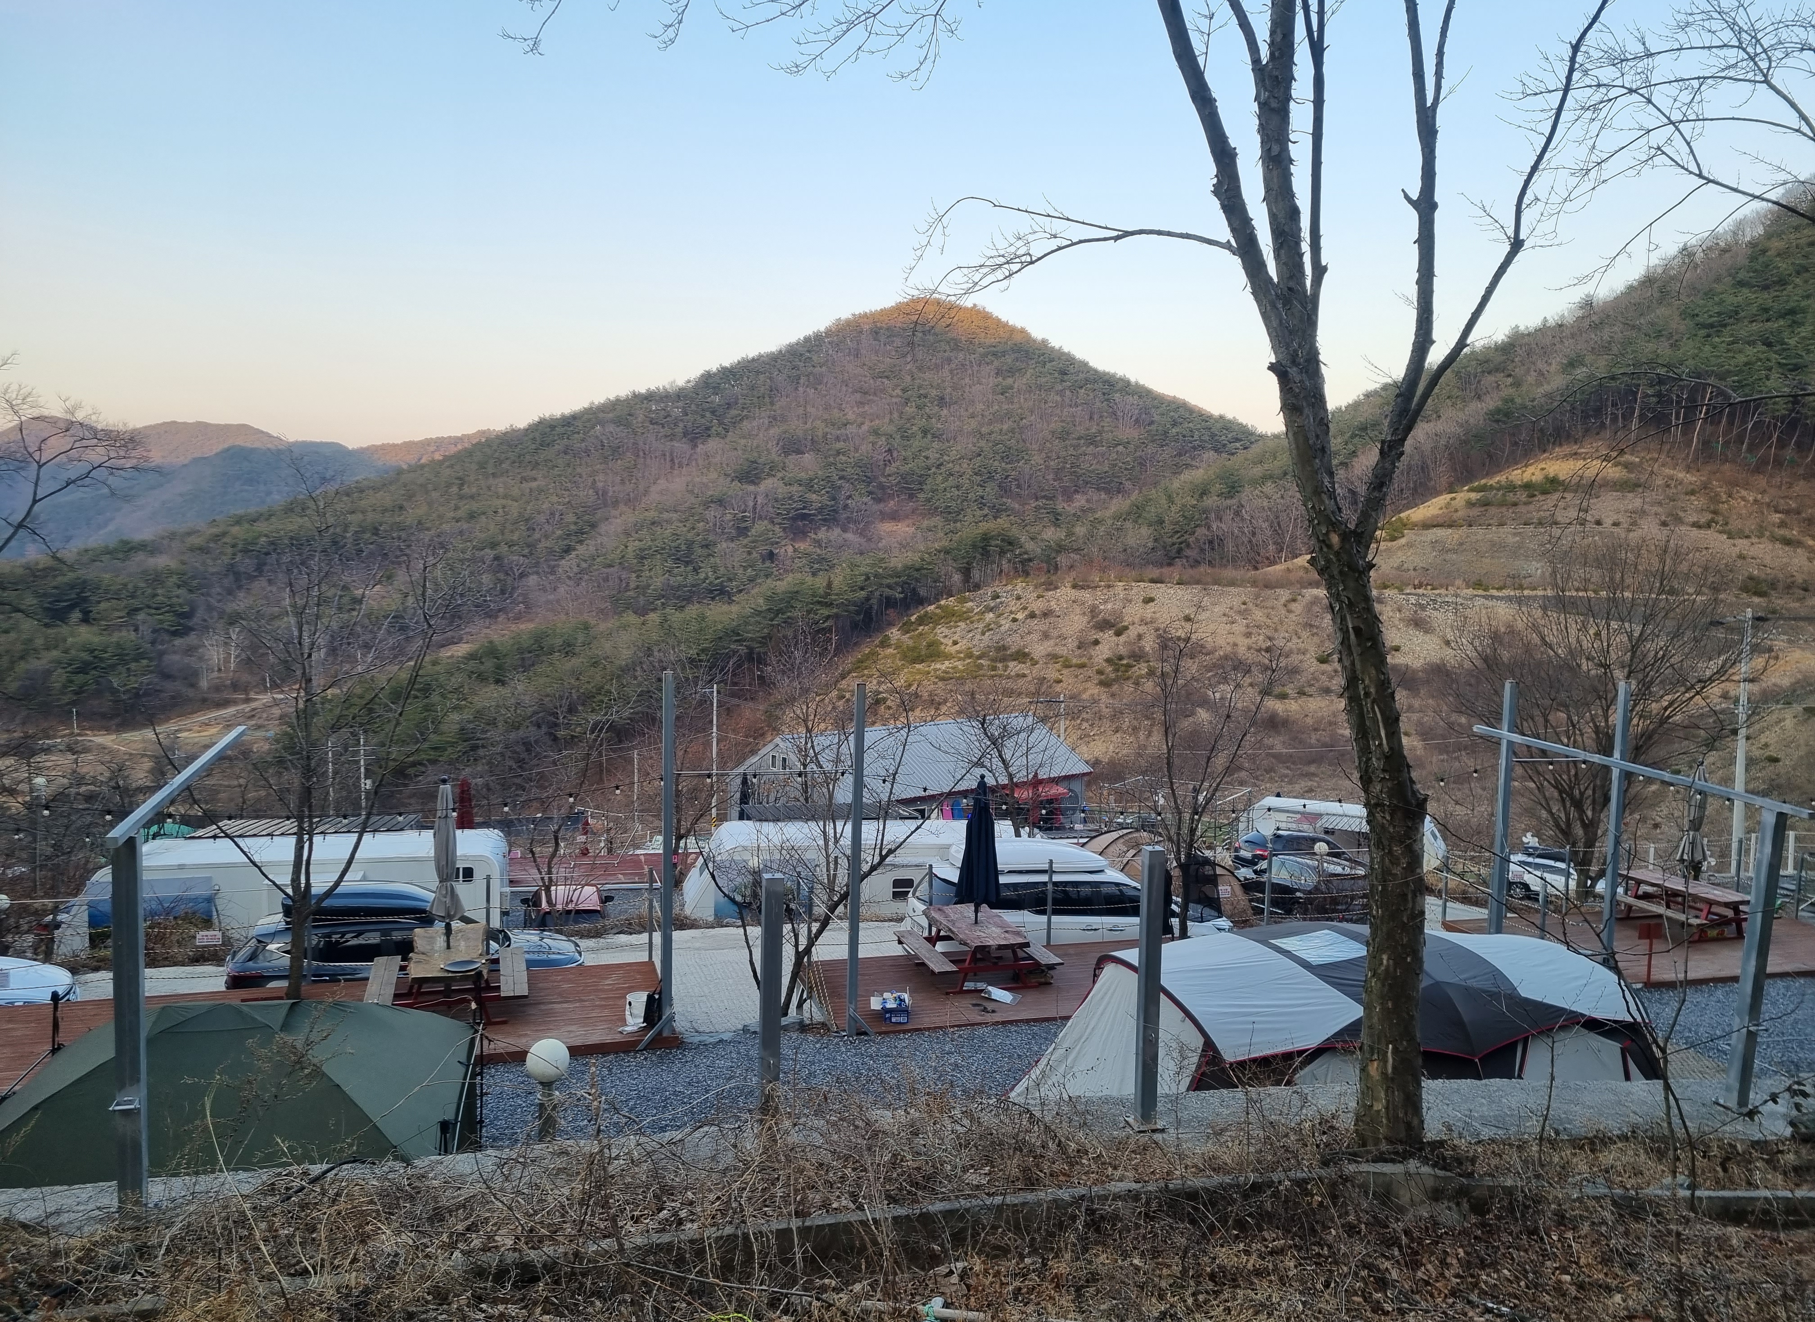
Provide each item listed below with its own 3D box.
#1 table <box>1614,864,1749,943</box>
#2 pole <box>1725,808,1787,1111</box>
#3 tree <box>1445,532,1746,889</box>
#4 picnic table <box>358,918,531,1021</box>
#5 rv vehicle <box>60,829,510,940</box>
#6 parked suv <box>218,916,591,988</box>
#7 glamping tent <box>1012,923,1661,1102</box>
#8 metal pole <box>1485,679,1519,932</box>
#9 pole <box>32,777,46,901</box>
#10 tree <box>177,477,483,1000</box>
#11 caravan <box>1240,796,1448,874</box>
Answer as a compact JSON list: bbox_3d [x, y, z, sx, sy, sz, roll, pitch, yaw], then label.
[{"bbox_3d":[12.861,4.097,22.716,1.800,0.730,1.840,-1,6,-25],"label":"table"},{"bbox_3d":[5.593,1.975,8.979,0.110,1.990,0.110,3,5,-18],"label":"pole"},{"bbox_3d":[20.619,1.642,41.000,9.000,11.180,8.600,5,6,27],"label":"tree"},{"bbox_3d":[-5.529,3.837,16.476,1.800,0.730,1.840,0,6,-17],"label":"picnic table"},{"bbox_3d":[-11.266,4.584,25.461,7.200,2.550,2.300,0,5,-10],"label":"rv vehicle"},{"bbox_3d":[-7.004,4.199,19.348,4.650,1.670,1.870,0,6,-18],"label":"parked suv"},{"bbox_3d":[4.286,3.761,14.171,6.200,2.100,3.500,0,5,-16],"label":"glamping tent"},{"bbox_3d":[9.287,2.354,21.300,0.140,4.150,0.140,0,6,-18],"label":"metal pole"},{"bbox_3d":[-28.669,5.874,45.000,0.300,4.290,0.300,0,6,-18],"label":"pole"},{"bbox_3d":[-6.546,1.038,15.446,3.350,6.145,3.200,1,5,0],"label":"tree"},{"bbox_3d":[15.057,6.434,47.000,6.900,2.650,2.400,3,6,14],"label":"caravan"}]

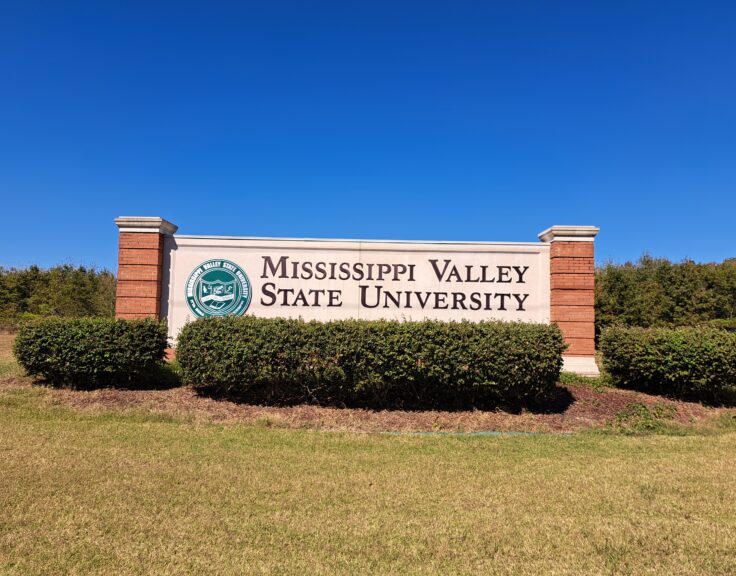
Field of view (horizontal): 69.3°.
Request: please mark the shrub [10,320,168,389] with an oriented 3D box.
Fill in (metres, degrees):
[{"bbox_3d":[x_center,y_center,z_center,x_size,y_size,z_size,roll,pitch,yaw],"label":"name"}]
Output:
[{"bbox_3d":[-5.550,1.274,10.684,2.650,1.340,1.300,1,-4,0],"label":"shrub"}]

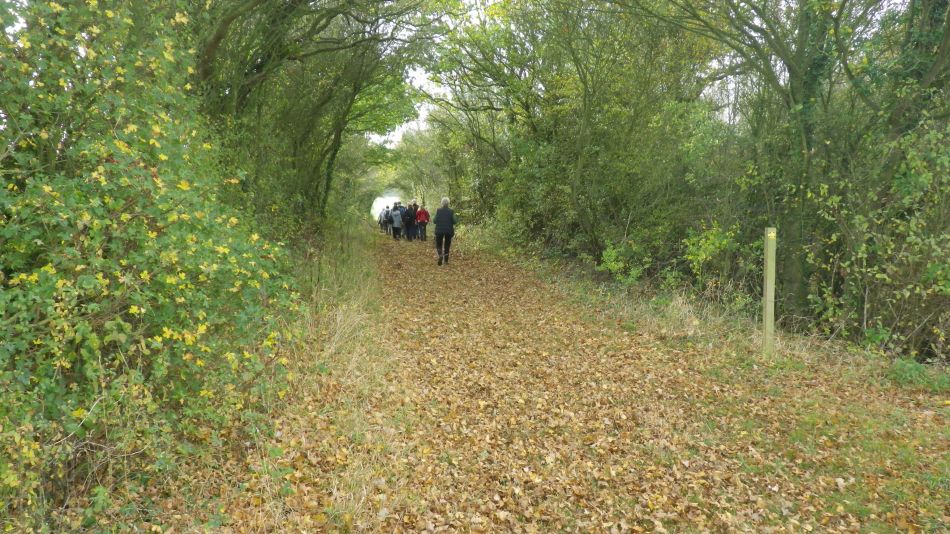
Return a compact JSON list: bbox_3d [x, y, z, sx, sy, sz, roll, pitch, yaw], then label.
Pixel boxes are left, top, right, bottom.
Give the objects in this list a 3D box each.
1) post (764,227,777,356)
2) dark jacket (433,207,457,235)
[{"bbox_3d":[2.855,0.239,6.830,0.078,1.250,0.078,-1,5,1],"label":"post"},{"bbox_3d":[-0.746,-1.137,17.250,0.580,0.680,0.350,-1,5,-5],"label":"dark jacket"}]

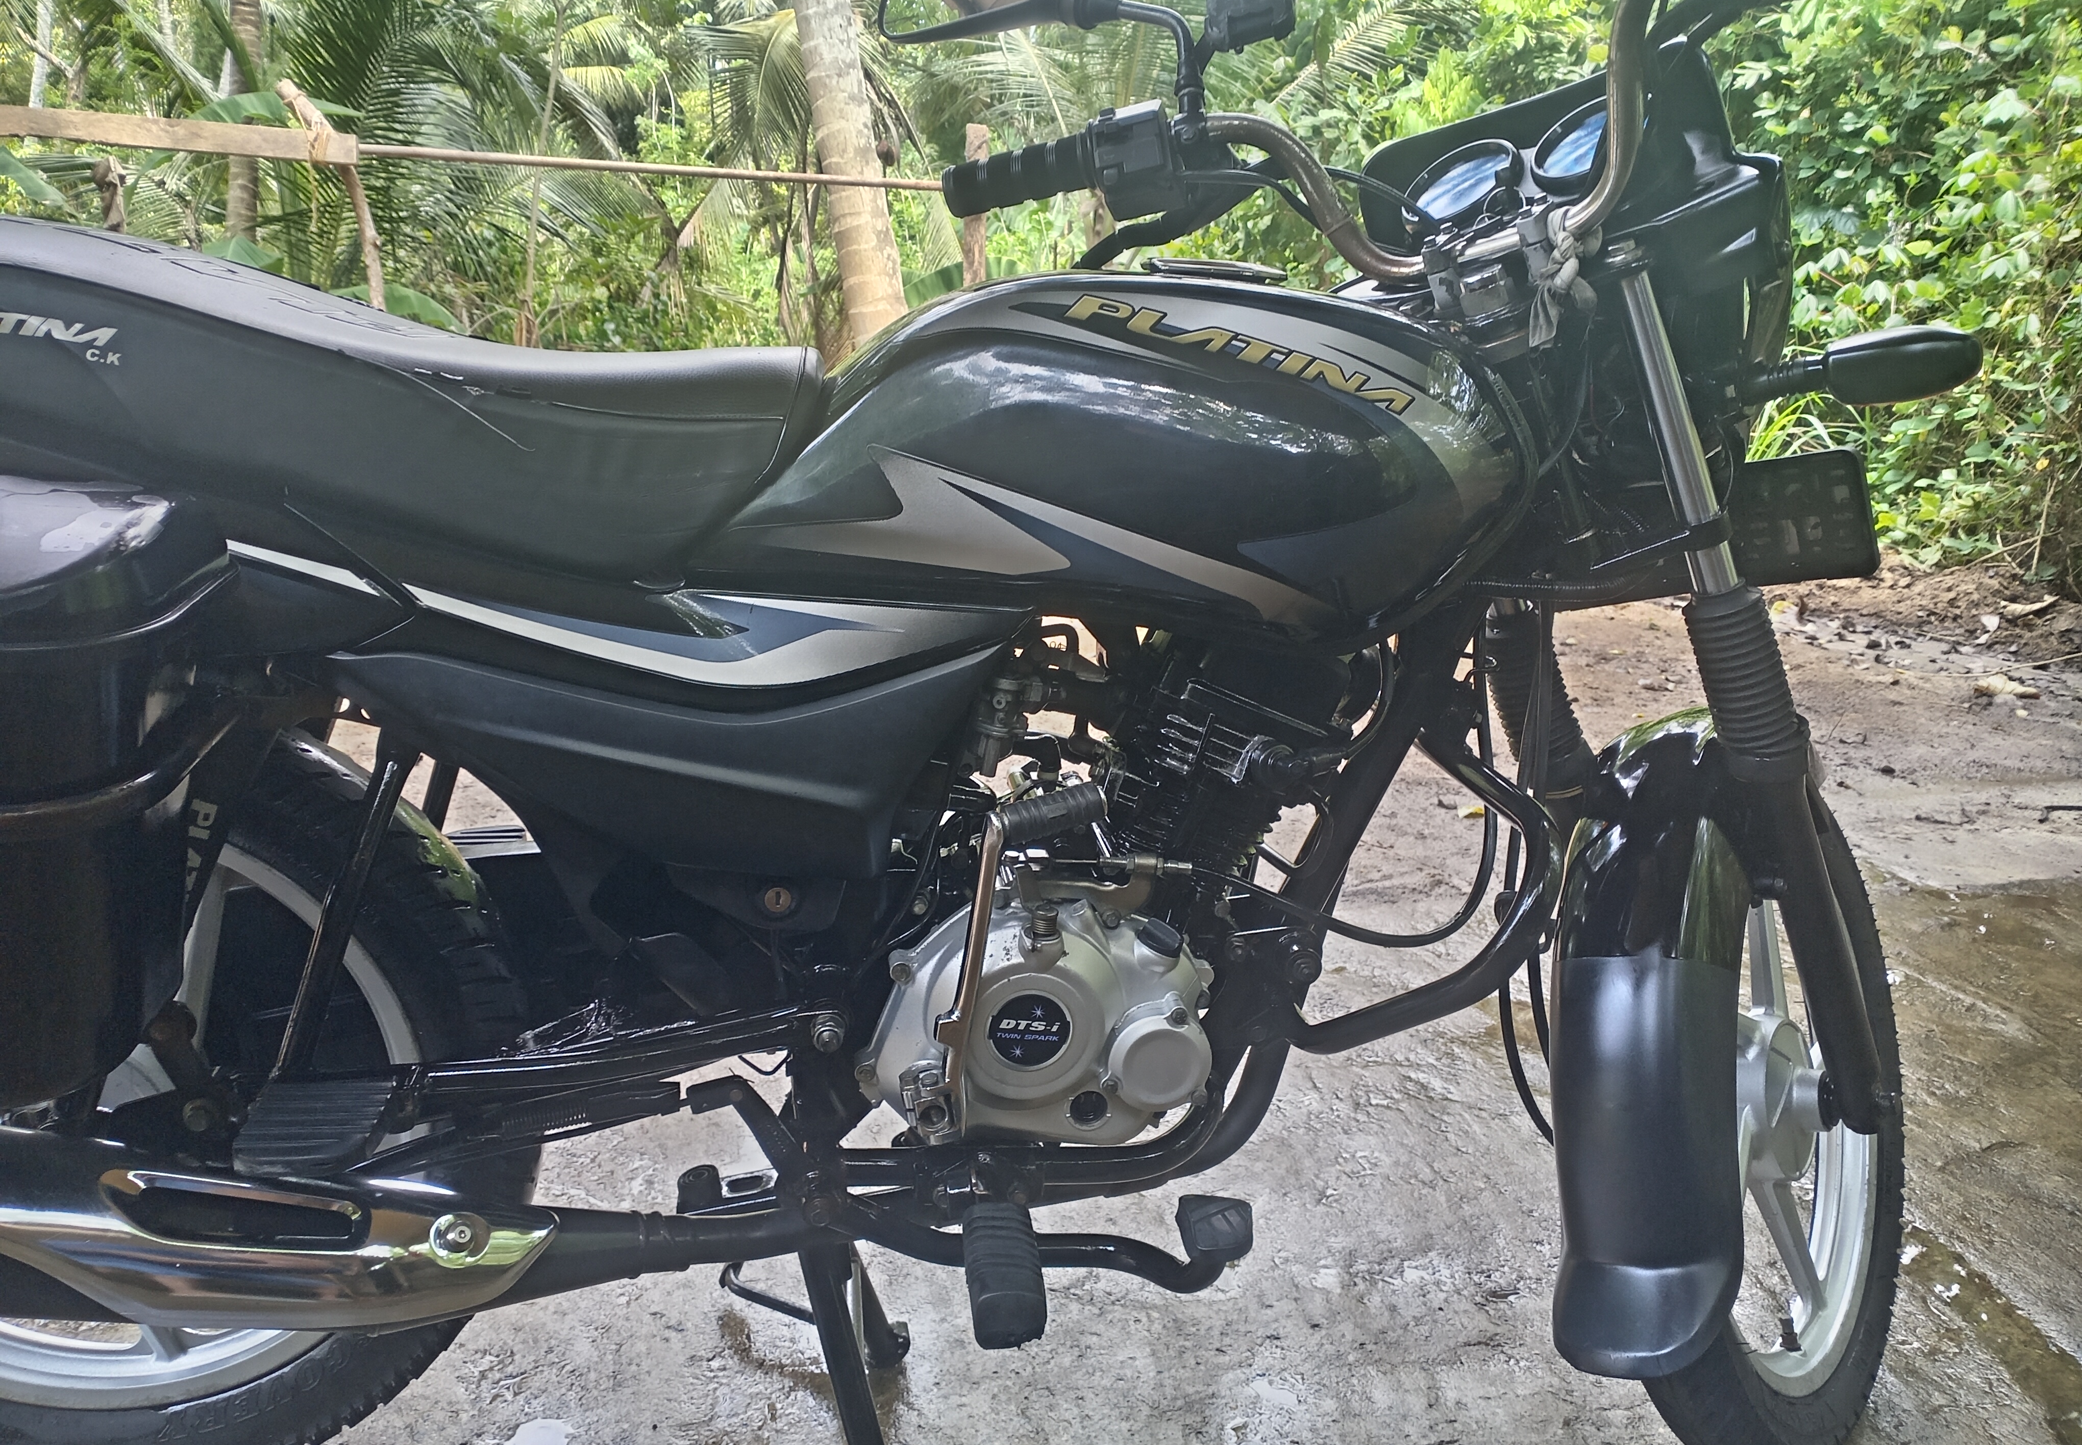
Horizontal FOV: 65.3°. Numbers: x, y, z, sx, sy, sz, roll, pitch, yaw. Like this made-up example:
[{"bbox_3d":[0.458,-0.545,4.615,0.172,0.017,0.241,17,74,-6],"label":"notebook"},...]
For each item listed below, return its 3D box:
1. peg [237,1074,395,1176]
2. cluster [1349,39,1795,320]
[{"bbox_3d":[-0.401,0.227,0.908,0.068,0.020,0.086,1,15,-7],"label":"peg"},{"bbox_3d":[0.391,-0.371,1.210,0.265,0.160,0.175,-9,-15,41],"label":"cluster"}]

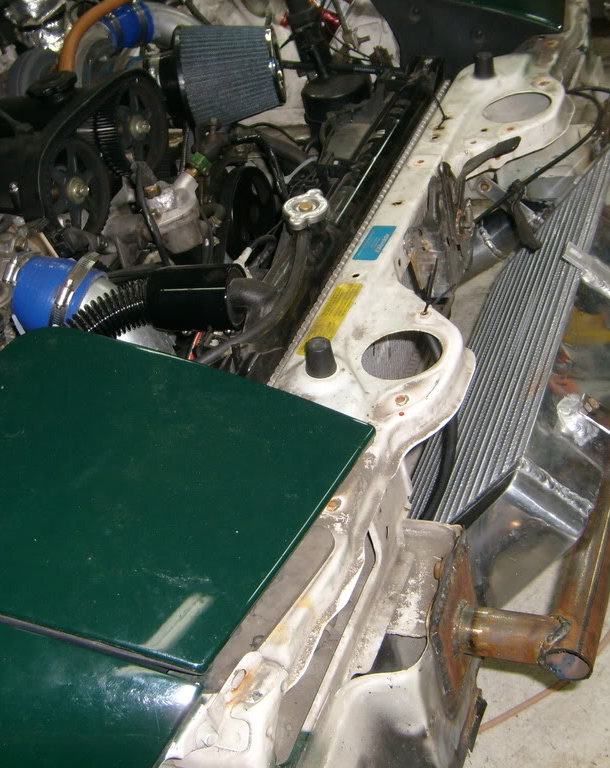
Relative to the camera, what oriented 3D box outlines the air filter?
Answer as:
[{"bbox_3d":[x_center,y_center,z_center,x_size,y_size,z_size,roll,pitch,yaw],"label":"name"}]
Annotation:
[{"bbox_3d":[-0.119,-0.446,1.494,0.173,0.146,0.146,-6,38,3],"label":"air filter"}]

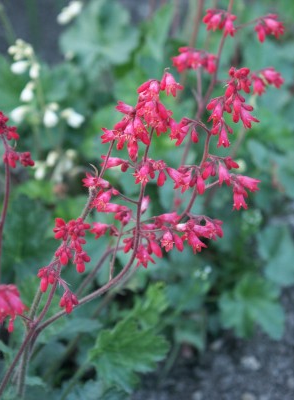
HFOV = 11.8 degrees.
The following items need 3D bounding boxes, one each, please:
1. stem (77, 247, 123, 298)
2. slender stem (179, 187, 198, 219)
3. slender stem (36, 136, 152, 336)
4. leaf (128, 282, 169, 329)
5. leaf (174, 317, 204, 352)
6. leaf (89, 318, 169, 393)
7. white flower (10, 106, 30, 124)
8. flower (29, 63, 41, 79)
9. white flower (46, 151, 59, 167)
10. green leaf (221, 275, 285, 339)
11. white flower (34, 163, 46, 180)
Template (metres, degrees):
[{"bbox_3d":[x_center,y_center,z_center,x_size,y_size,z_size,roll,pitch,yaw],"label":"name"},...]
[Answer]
[{"bbox_3d":[-0.024,0.037,0.730,0.025,0.026,0.014,0,32,0],"label":"stem"},{"bbox_3d":[0.021,0.001,0.705,0.008,0.015,0.006,0,32,0],"label":"slender stem"},{"bbox_3d":[-0.026,0.018,0.700,0.057,0.096,0.035,0,32,0],"label":"slender stem"},{"bbox_3d":[0.001,0.059,0.785,0.024,0.019,0.022,0,32,0],"label":"leaf"},{"bbox_3d":[0.026,0.080,0.850,0.020,0.015,0.017,0,32,0],"label":"leaf"},{"bbox_3d":[-0.009,0.083,0.760,0.043,0.025,0.036,0,32,0],"label":"leaf"},{"bbox_3d":[-0.078,-0.052,0.880,0.012,0.011,0.009,0,32,0],"label":"white flower"},{"bbox_3d":[-0.069,-0.080,0.880,0.007,0.010,0.007,0,32,0],"label":"flower"},{"bbox_3d":[-0.060,-0.026,0.900,0.007,0.010,0.007,0,32,0],"label":"white flower"},{"bbox_3d":[0.064,0.064,0.860,0.040,0.022,0.036,0,32,0],"label":"green leaf"},{"bbox_3d":[-0.067,-0.017,0.890,0.007,0.010,0.007,0,32,0],"label":"white flower"}]

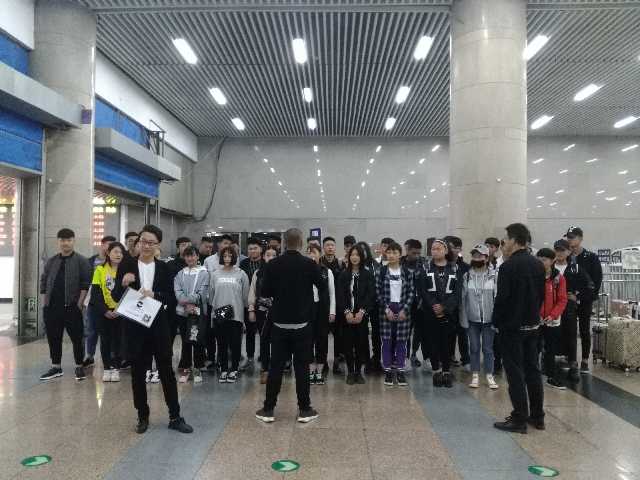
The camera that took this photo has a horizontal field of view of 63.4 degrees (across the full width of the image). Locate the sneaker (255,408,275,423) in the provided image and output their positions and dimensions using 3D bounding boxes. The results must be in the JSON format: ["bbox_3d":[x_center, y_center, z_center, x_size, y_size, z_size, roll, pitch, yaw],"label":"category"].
[{"bbox_3d":[-0.497,1.565,4.722,0.105,0.110,0.280,1,-2,-27],"label":"sneaker"}]

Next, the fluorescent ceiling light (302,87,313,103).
[{"bbox_3d":[-0.334,-3.975,14.175,0.270,0.090,1.270,0,-2,1],"label":"fluorescent ceiling light"}]

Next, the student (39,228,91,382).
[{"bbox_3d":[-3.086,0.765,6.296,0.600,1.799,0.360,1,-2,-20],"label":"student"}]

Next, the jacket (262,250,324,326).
[{"bbox_3d":[-0.242,0.440,4.720,0.550,0.680,0.380,0,-2,0],"label":"jacket"}]

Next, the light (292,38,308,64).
[{"bbox_3d":[-0.425,-4.077,11.175,0.270,0.090,1.270,0,-2,1],"label":"light"}]

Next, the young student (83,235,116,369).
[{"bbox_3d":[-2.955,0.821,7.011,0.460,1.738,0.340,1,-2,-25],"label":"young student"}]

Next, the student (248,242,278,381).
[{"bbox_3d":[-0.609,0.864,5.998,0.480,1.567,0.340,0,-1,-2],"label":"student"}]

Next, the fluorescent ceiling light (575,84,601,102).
[{"bbox_3d":[7.583,-4.163,14.715,0.280,0.100,1.350,0,-1,1],"label":"fluorescent ceiling light"}]

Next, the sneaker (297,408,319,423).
[{"bbox_3d":[-0.102,1.558,4.687,0.105,0.115,0.285,-1,-2,29],"label":"sneaker"}]

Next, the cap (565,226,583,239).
[{"bbox_3d":[3.216,-0.089,6.580,0.180,0.140,0.250,-2,15,45],"label":"cap"}]

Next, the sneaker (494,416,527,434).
[{"bbox_3d":[1.636,1.565,4.428,0.285,0.115,0.105,-1,-2,24],"label":"sneaker"}]

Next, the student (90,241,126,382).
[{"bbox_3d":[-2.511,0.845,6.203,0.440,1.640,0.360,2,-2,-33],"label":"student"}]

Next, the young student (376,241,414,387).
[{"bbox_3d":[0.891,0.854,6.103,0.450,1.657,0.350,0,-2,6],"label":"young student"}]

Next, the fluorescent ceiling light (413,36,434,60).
[{"bbox_3d":[2.275,-4.248,11.573,0.280,0.100,1.350,0,-1,1],"label":"fluorescent ceiling light"}]

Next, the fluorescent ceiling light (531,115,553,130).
[{"bbox_3d":[7.149,-3.801,16.746,0.250,0.110,1.220,0,-2,1],"label":"fluorescent ceiling light"}]

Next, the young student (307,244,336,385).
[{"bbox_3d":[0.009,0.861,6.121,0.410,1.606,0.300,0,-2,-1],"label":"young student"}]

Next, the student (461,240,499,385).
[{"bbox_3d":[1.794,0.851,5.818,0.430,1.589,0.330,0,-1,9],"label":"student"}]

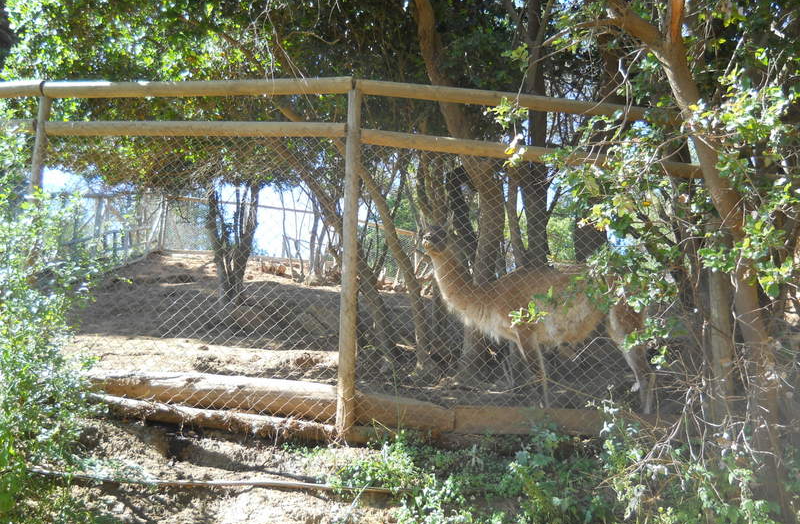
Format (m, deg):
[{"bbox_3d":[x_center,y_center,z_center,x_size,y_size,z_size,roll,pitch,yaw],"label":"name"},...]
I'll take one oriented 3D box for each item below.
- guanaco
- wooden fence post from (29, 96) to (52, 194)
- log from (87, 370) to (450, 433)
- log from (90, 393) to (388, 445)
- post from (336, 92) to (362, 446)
[{"bbox_3d":[0.975,0.428,6.150,1.600,1.390,0.450,1,-11,0],"label":"guanaco"},{"bbox_3d":[-2.677,-0.139,6.257,0.095,2.262,0.095,2,-11,-14],"label":"wooden fence post"},{"bbox_3d":[-0.901,0.898,5.615,2.549,0.250,0.250,3,-10,11],"label":"log"},{"bbox_3d":[-1.085,1.001,5.535,2.101,0.145,0.140,4,-9,15],"label":"log"},{"bbox_3d":[-0.326,-0.043,5.561,0.108,2.309,0.108,2,-11,-6],"label":"post"}]

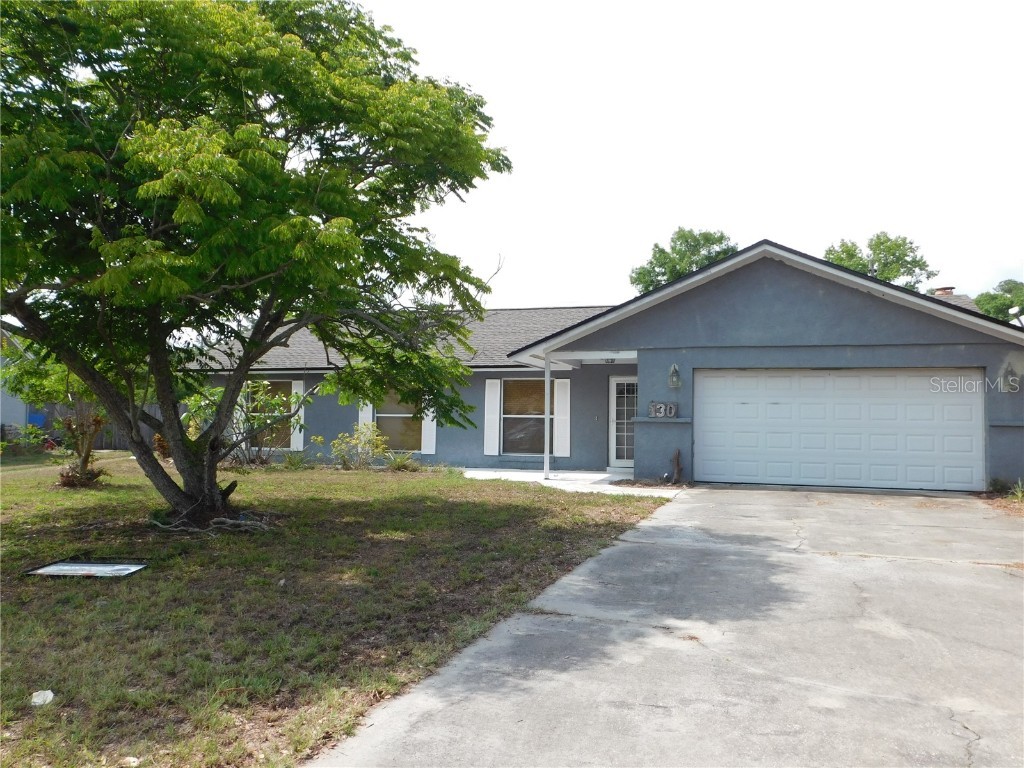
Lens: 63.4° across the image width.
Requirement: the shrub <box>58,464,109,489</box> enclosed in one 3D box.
[{"bbox_3d":[-7.880,1.690,15.200,0.950,0.500,0.900,1,-2,-18],"label":"shrub"}]

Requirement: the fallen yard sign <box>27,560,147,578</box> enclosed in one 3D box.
[{"bbox_3d":[-3.970,1.730,7.800,0.950,0.050,0.600,1,-2,3],"label":"fallen yard sign"}]

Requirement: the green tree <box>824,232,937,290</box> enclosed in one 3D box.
[{"bbox_3d":[15.800,-2.000,36.000,6.000,9.200,6.000,0,-2,18],"label":"green tree"}]

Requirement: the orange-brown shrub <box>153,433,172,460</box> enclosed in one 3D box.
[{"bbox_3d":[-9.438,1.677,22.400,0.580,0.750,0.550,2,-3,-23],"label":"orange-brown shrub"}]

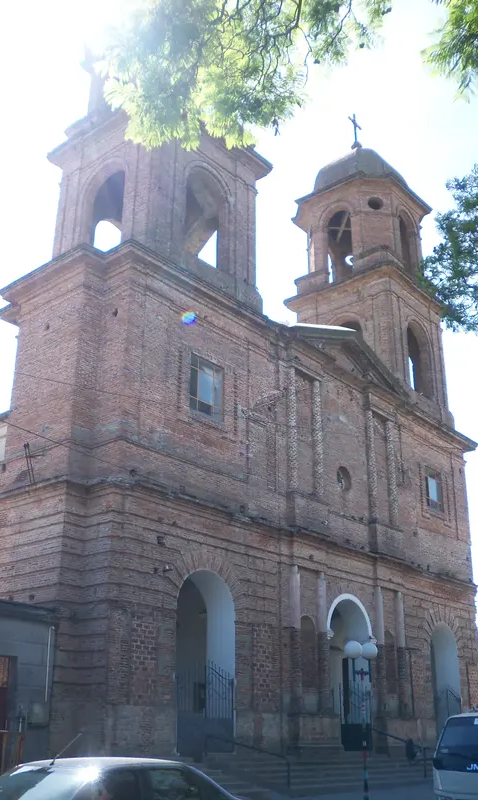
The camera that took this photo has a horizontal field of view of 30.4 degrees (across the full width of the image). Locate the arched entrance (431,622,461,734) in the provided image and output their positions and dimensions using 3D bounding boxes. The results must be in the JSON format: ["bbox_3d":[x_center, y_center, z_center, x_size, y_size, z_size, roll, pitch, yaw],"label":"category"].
[{"bbox_3d":[8.735,12.264,37.701,0.600,5.148,2.596,-17,-27,35],"label":"arched entrance"}]

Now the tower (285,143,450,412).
[{"bbox_3d":[6.897,-6.783,47.163,6.072,16.896,6.072,-17,-27,35],"label":"tower"}]

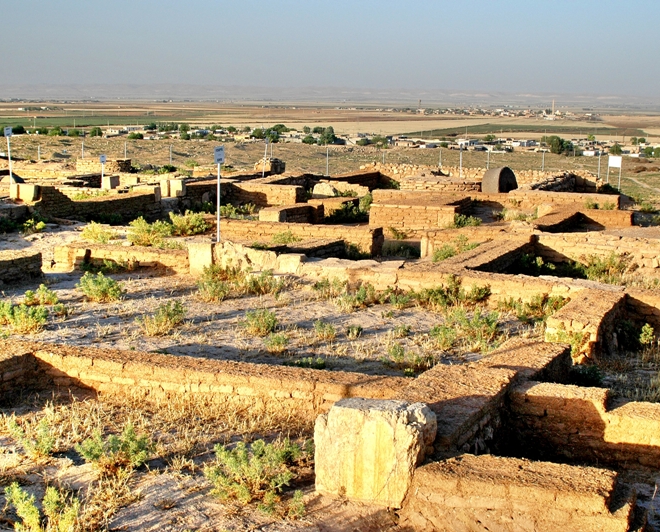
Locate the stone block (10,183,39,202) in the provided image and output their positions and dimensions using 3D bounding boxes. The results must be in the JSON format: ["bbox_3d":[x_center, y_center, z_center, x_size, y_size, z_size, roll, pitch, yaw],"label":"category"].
[{"bbox_3d":[-9.020,-2.197,33.670,0.720,0.520,0.450,3,9,20],"label":"stone block"}]

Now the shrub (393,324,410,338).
[{"bbox_3d":[1.012,0.923,16.083,0.247,0.175,0.222,0,8,0],"label":"shrub"}]

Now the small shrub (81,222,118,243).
[{"bbox_3d":[-5.408,-0.802,26.532,0.891,0.439,0.802,0,9,0],"label":"small shrub"}]

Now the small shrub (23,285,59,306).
[{"bbox_3d":[-4.864,0.492,19.002,0.587,0.347,0.528,-2,9,-14],"label":"small shrub"}]

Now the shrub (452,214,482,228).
[{"bbox_3d":[3.638,-1.202,30.117,0.770,0.315,0.616,0,8,0],"label":"shrub"}]

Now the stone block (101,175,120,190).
[{"bbox_3d":[-8.029,-3.091,41.664,0.420,0.520,0.500,6,10,35],"label":"stone block"}]

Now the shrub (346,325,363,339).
[{"bbox_3d":[0.347,0.921,16.062,0.220,0.180,0.198,0,8,0],"label":"shrub"}]

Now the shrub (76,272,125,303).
[{"bbox_3d":[-3.935,0.370,19.386,0.799,0.484,0.719,-2,9,-11],"label":"shrub"}]

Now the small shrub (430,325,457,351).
[{"bbox_3d":[1.574,0.990,15.672,0.350,0.339,0.332,1,8,6],"label":"small shrub"}]

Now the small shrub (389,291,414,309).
[{"bbox_3d":[1.208,0.560,19.105,0.426,0.286,0.383,1,8,4],"label":"small shrub"}]

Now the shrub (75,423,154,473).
[{"bbox_3d":[-1.972,1.668,10.333,0.710,0.430,0.639,-1,9,-11],"label":"shrub"}]

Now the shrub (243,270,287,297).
[{"bbox_3d":[-1.170,0.311,20.213,0.763,0.437,0.687,0,8,-3],"label":"shrub"}]

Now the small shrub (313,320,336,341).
[{"bbox_3d":[-0.077,0.896,15.979,0.327,0.250,0.294,0,8,0],"label":"small shrub"}]

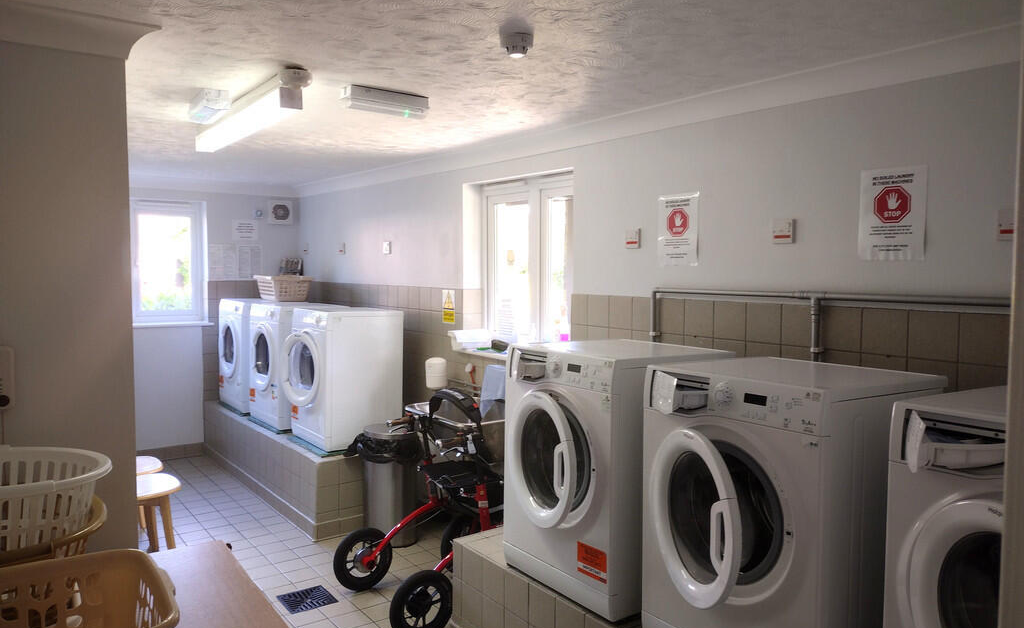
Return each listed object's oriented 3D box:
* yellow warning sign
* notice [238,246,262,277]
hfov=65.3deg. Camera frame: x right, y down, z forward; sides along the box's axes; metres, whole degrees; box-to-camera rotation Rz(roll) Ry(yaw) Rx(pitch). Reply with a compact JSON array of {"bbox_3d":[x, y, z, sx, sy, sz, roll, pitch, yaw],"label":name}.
[{"bbox_3d":[-0.383,-0.043,4.859,0.006,0.200,0.152,-2,4,-35],"label":"yellow warning sign"},{"bbox_3d":[-2.198,-0.431,6.702,0.210,0.297,0.006,-2,4,-35],"label":"notice"}]

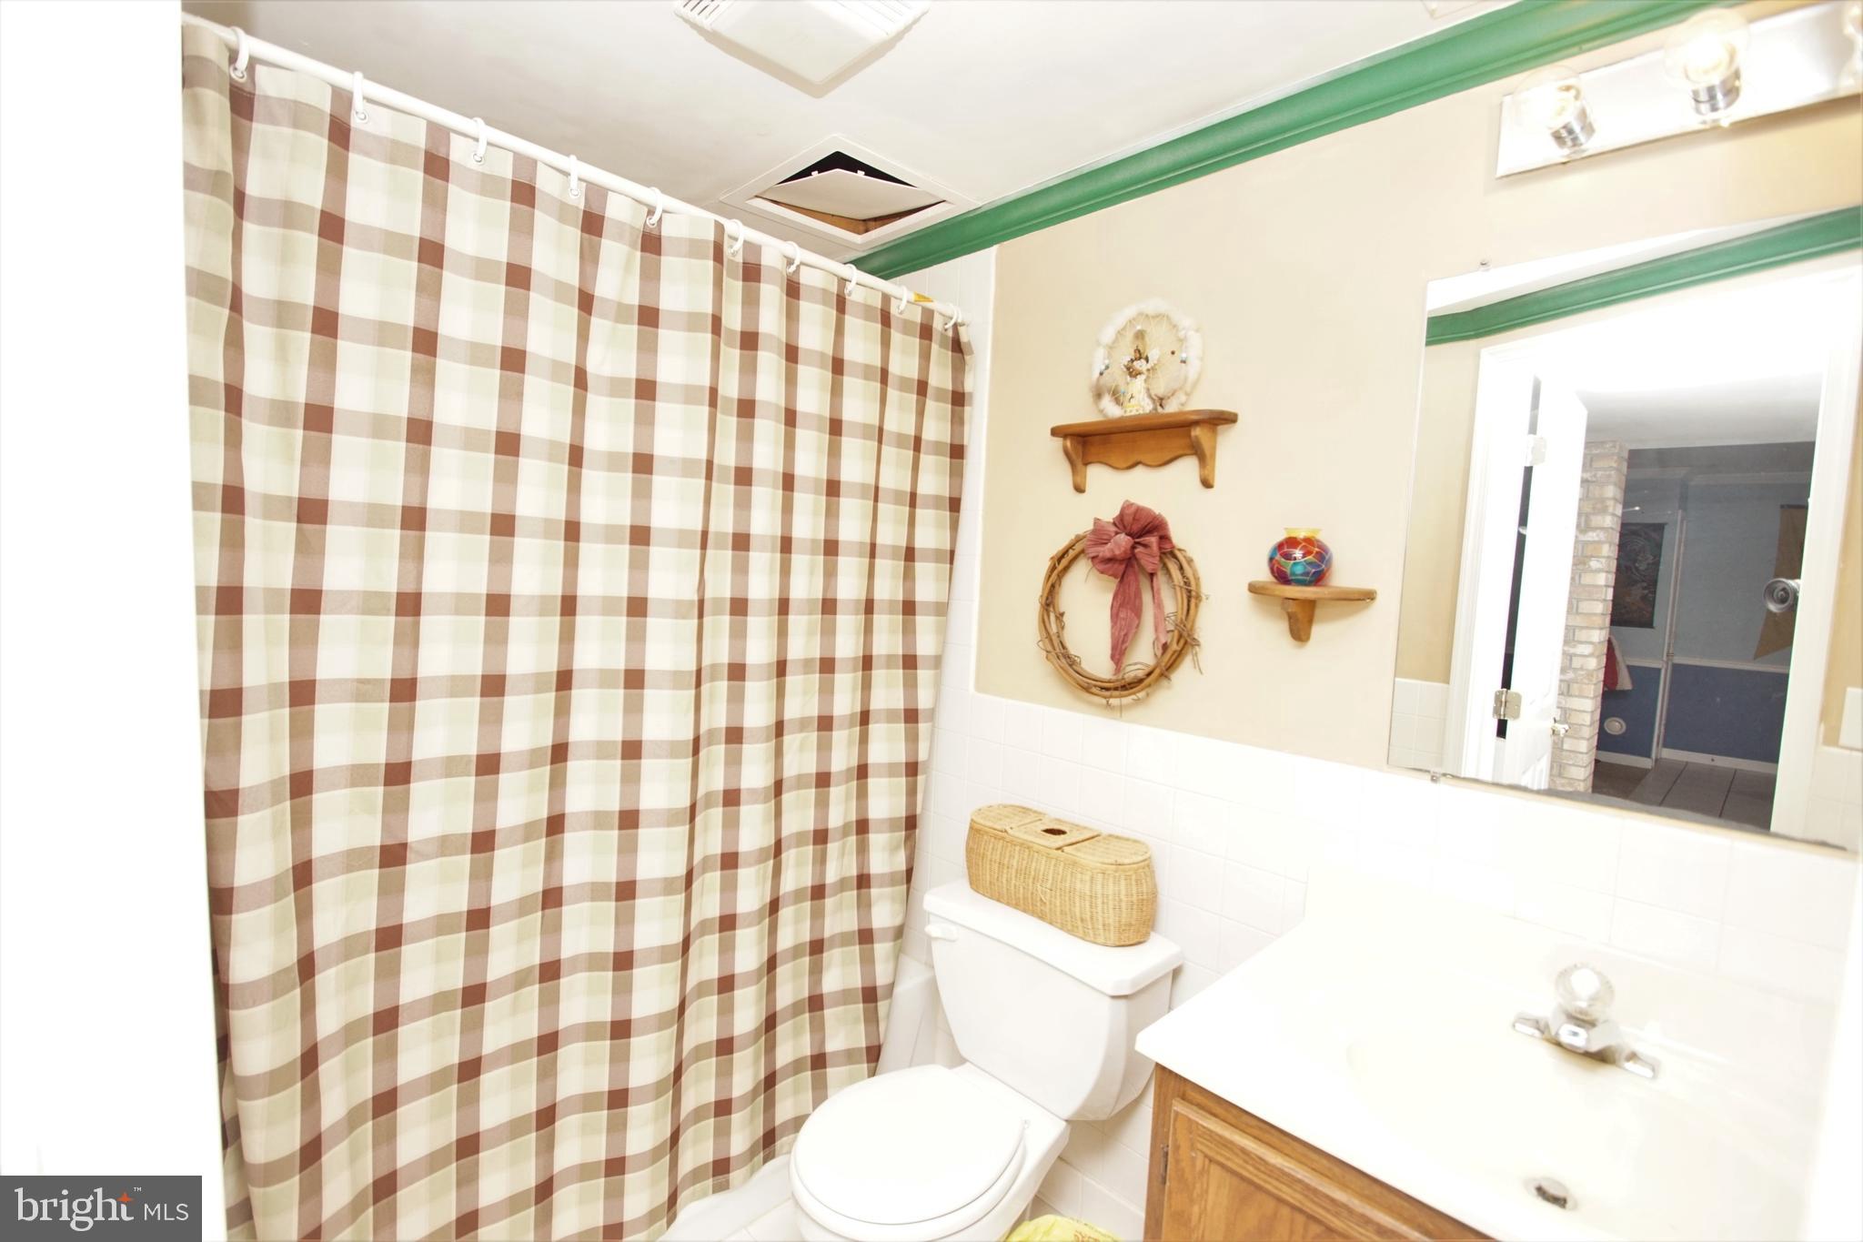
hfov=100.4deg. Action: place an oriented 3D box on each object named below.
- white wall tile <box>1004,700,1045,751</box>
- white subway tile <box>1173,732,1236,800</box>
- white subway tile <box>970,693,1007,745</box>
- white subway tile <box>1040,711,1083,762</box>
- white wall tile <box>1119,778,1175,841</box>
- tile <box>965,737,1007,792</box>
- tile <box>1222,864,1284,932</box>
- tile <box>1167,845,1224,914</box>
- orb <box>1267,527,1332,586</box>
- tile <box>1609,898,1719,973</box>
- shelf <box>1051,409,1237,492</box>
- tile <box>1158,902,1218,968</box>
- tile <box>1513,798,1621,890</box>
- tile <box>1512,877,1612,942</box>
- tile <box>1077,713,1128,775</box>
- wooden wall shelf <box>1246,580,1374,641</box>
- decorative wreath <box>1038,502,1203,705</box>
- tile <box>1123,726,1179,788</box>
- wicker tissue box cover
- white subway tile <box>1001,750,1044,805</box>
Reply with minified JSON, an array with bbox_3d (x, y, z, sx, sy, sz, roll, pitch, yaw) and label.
[{"bbox_3d":[0.217,0.243,1.789,0.108,0.109,0.009,7,6,44],"label":"white wall tile"},{"bbox_3d":[0.527,0.279,1.492,0.108,0.109,0.009,7,6,44],"label":"white subway tile"},{"bbox_3d":[0.135,0.233,1.889,0.108,0.111,0.010,7,6,43],"label":"white subway tile"},{"bbox_3d":[0.294,0.252,1.715,0.108,0.109,0.009,7,6,44],"label":"white subway tile"},{"bbox_3d":[0.444,0.380,1.576,0.108,0.109,0.009,7,6,44],"label":"white wall tile"},{"bbox_3d":[0.130,0.346,1.898,0.108,0.111,0.010,7,6,43],"label":"tile"},{"bbox_3d":[0.597,0.508,1.434,0.108,0.109,0.009,7,6,44],"label":"tile"},{"bbox_3d":[0.518,0.499,1.510,0.108,0.109,0.009,7,6,44],"label":"tile"},{"bbox_3d":[0.628,-0.108,1.321,0.099,0.100,0.099,7,6,43],"label":"orb"},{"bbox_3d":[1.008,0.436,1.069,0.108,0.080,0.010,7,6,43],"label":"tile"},{"bbox_3d":[0.396,-0.328,1.528,0.373,0.132,0.088,7,6,44],"label":"shelf"},{"bbox_3d":[0.518,0.621,1.540,0.108,0.111,0.010,7,6,43],"label":"tile"},{"bbox_3d":[0.932,0.329,1.137,0.108,0.111,0.010,7,6,43],"label":"tile"},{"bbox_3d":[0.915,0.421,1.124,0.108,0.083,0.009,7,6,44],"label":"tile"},{"bbox_3d":[0.374,0.262,1.663,0.108,0.111,0.010,7,6,43],"label":"tile"},{"bbox_3d":[0.629,-0.012,1.331,0.205,0.095,0.110,7,6,43],"label":"wooden wall shelf"},{"bbox_3d":[0.358,-0.033,1.581,0.373,0.402,0.080,7,6,44],"label":"decorative wreath"},{"bbox_3d":[0.454,0.271,1.588,0.108,0.111,0.010,7,6,43],"label":"tile"},{"bbox_3d":[0.258,0.518,1.624,0.438,0.153,0.168,7,6,44],"label":"wicker tissue box cover"},{"bbox_3d":[0.210,0.356,1.823,0.108,0.111,0.010,7,6,43],"label":"white subway tile"}]

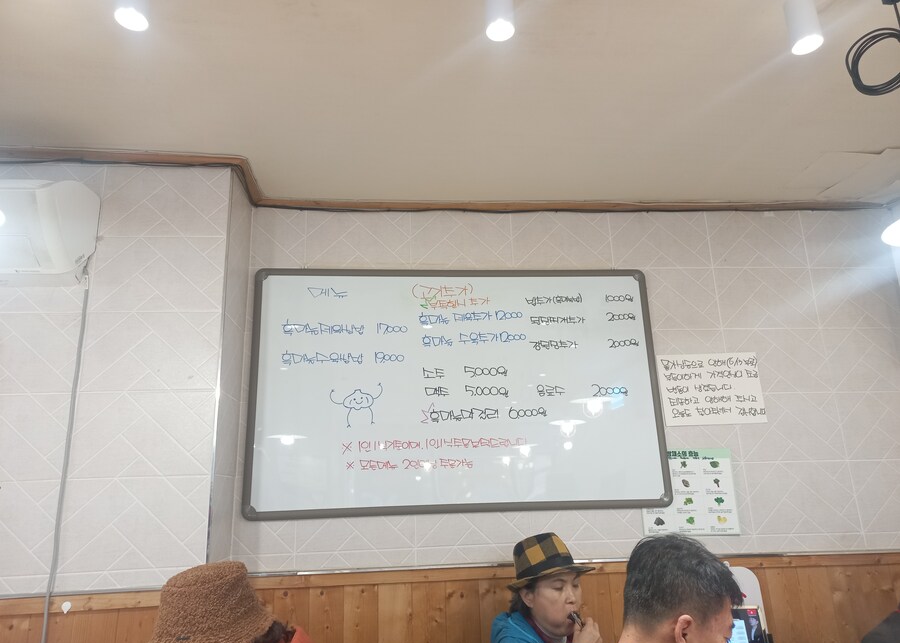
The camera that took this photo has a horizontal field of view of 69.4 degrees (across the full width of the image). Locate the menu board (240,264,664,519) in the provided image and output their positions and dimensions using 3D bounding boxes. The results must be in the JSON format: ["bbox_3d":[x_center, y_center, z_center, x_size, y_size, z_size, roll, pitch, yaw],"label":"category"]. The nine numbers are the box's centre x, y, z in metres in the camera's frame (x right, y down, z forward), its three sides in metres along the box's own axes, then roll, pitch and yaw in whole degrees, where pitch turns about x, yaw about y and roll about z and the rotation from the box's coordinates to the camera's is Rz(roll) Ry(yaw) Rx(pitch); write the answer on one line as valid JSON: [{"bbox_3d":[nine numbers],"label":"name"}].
[{"bbox_3d":[0.036,0.233,2.357,1.493,0.891,0.025,0,-16,-5],"label":"menu board"}]

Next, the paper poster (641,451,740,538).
[{"bbox_3d":[0.855,0.609,2.333,0.355,0.303,0.004,2,-16,-5],"label":"paper poster"}]

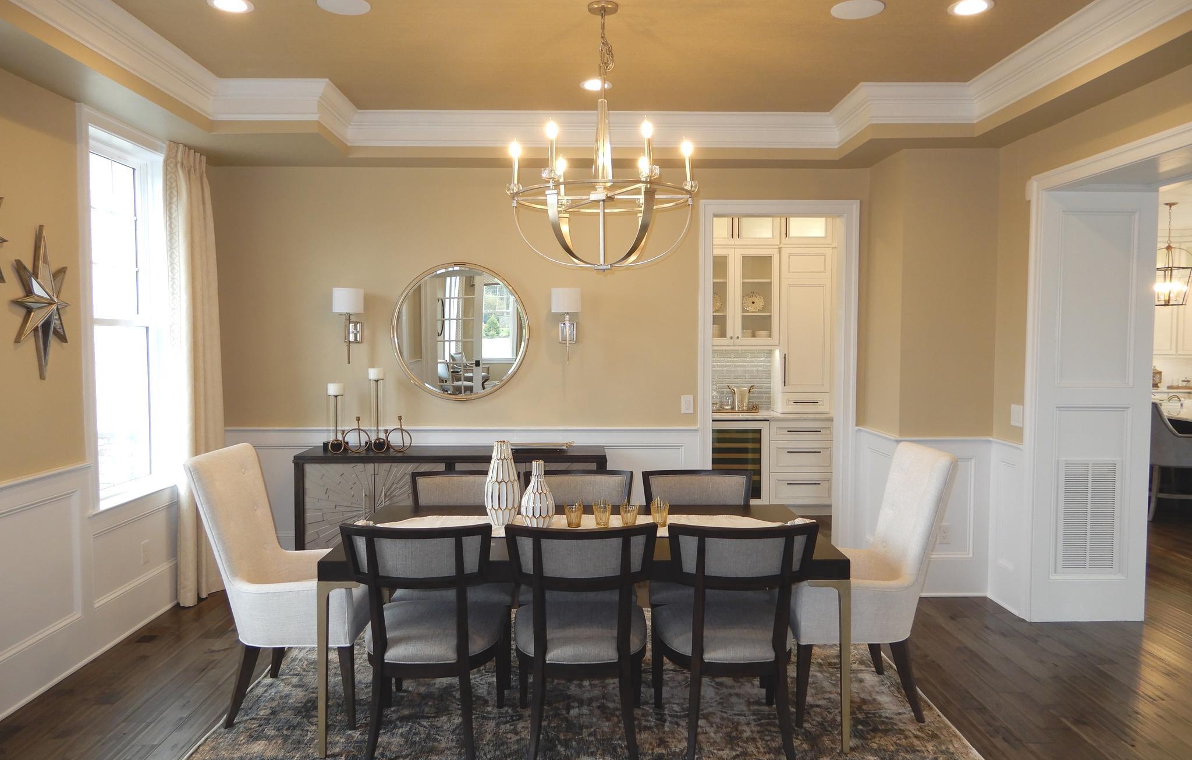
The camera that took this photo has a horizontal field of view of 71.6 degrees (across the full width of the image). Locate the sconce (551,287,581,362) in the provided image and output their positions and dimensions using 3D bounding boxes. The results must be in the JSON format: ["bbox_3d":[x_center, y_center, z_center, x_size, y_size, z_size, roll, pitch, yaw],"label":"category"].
[{"bbox_3d":[-0.199,-0.361,5.526,0.200,0.510,0.210,0,3,-1],"label":"sconce"}]

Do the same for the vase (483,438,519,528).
[{"bbox_3d":[-0.425,0.465,3.750,0.158,0.374,0.158,0,3,-1],"label":"vase"}]

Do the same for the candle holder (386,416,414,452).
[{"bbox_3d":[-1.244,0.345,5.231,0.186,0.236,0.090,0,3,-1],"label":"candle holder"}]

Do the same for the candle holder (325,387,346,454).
[{"bbox_3d":[-1.675,0.248,5.313,0.148,0.420,0.148,0,3,-1],"label":"candle holder"}]

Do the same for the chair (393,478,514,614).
[{"bbox_3d":[-0.654,0.935,3.967,0.544,0.918,0.590,0,3,-1],"label":"chair"}]

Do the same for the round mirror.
[{"bbox_3d":[-0.908,-0.323,5.519,0.925,0.925,0.040,0,3,-1],"label":"round mirror"}]

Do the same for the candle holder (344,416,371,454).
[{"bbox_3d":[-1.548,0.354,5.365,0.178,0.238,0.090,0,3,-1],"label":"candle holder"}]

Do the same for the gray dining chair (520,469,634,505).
[{"bbox_3d":[-0.084,0.935,3.978,0.544,0.918,0.590,0,3,-1],"label":"gray dining chair"}]

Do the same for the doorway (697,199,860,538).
[{"bbox_3d":[1.250,0.048,5.734,1.090,2.545,0.150,0,3,-1],"label":"doorway"}]

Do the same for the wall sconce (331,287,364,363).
[{"bbox_3d":[-1.624,-0.356,5.407,0.203,0.497,0.200,0,3,-1],"label":"wall sconce"}]

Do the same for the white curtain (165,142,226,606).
[{"bbox_3d":[-2.443,-0.019,5.079,0.160,2.720,0.500,0,3,-1],"label":"white curtain"}]

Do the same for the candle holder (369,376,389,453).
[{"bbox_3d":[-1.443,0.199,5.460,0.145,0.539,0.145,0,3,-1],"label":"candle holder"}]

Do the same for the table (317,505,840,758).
[{"bbox_3d":[-0.050,1.041,3.685,2.040,0.760,1.035,0,3,-1],"label":"table"}]

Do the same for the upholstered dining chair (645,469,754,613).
[{"bbox_3d":[0.516,0.934,3.990,0.544,0.918,0.590,0,3,-1],"label":"upholstered dining chair"}]

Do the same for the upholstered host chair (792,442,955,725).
[{"bbox_3d":[1.123,0.854,3.633,0.650,1.115,0.600,0,3,-1],"label":"upholstered host chair"}]

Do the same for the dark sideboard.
[{"bbox_3d":[-0.903,0.890,5.347,1.937,0.865,0.470,0,3,-1],"label":"dark sideboard"}]

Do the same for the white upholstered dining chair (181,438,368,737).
[{"bbox_3d":[-1.319,0.868,3.637,0.690,1.110,0.620,0,3,-1],"label":"white upholstered dining chair"}]

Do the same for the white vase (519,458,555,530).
[{"bbox_3d":[-0.262,0.508,3.685,0.153,0.295,0.153,0,3,-1],"label":"white vase"}]

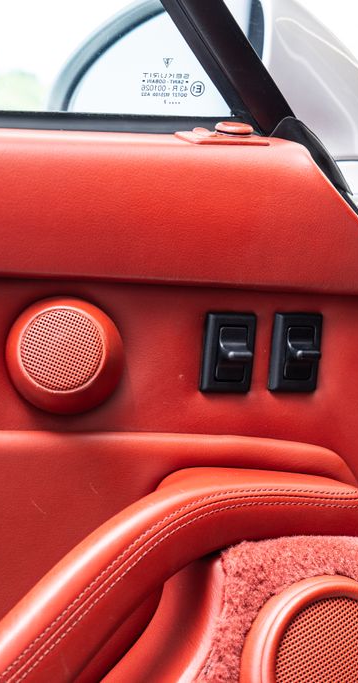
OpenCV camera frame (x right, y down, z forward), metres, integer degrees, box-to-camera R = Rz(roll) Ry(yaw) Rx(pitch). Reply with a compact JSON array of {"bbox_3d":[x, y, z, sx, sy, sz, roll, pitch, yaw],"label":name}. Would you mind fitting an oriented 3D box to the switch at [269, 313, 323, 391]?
[{"bbox_3d":[0.070,0.008,0.977,0.029,0.045,0.018,1,11,-17],"label":"switch"}]

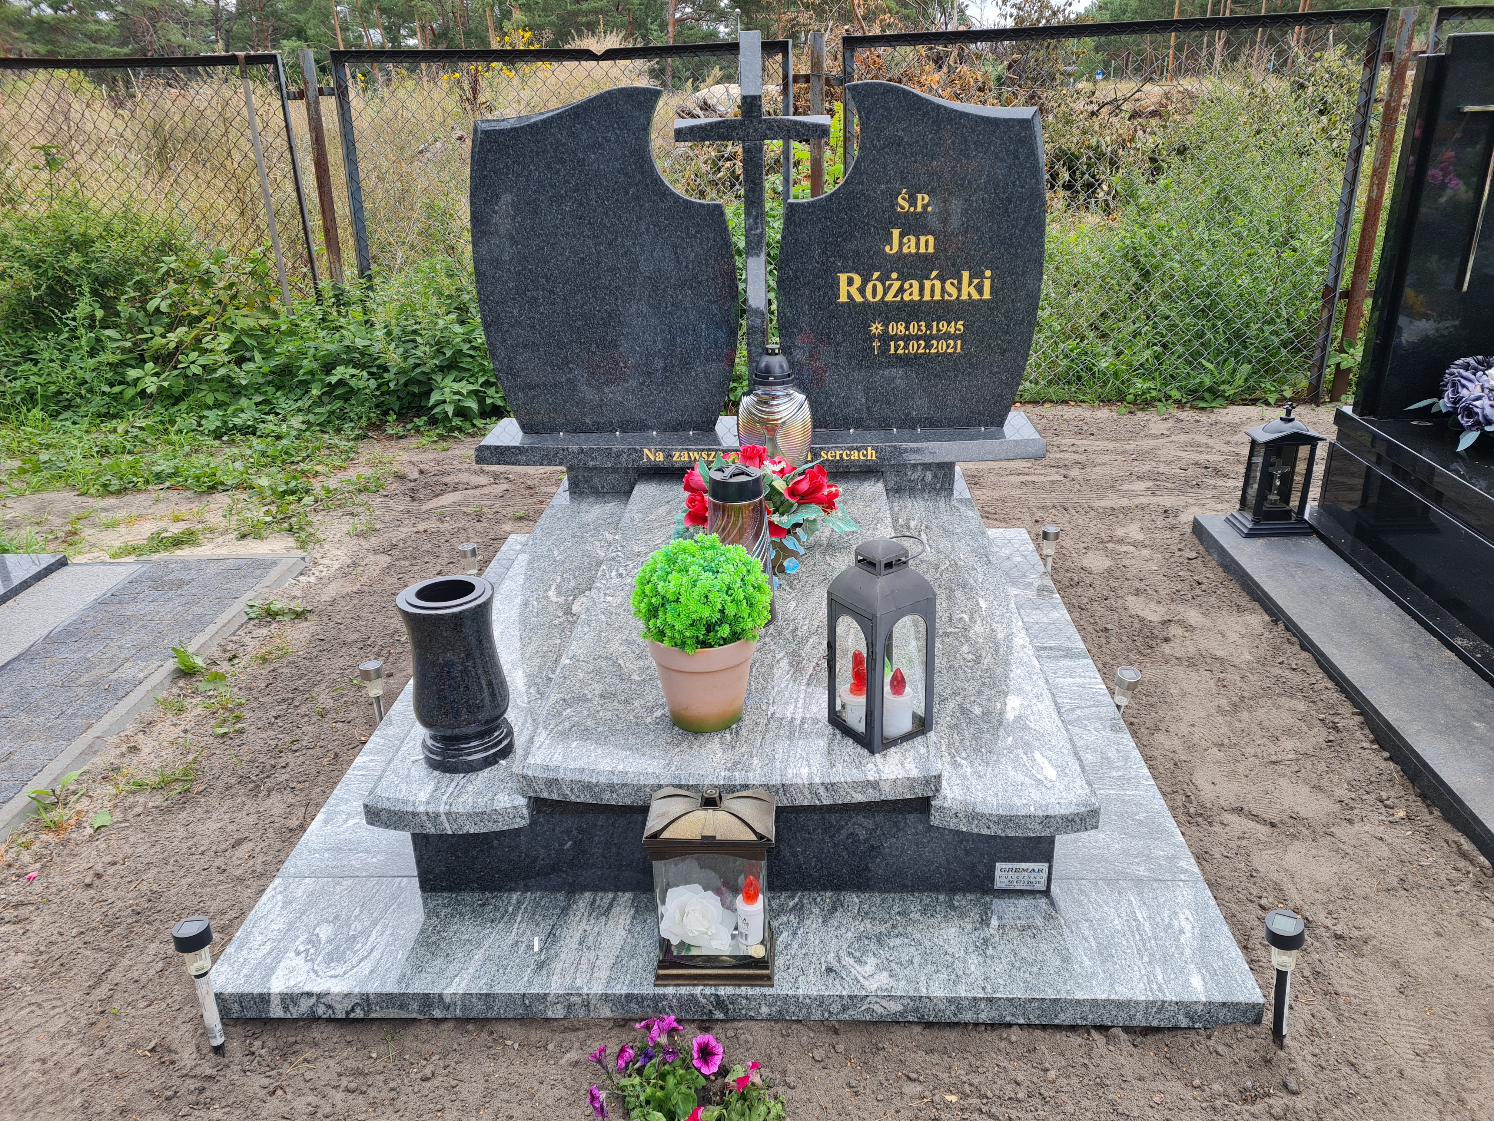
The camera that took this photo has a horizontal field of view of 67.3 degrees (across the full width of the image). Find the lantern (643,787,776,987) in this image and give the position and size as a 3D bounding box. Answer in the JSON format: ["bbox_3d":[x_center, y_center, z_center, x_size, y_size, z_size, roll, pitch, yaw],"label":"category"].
[{"bbox_3d":[-0.054,0.550,1.925,0.215,0.335,0.138,-1,24,3],"label":"lantern"}]

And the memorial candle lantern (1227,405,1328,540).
[{"bbox_3d":[1.895,-0.330,4.001,0.242,0.460,0.175,-1,22,3],"label":"memorial candle lantern"}]

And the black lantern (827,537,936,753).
[{"bbox_3d":[0.263,0.148,2.203,0.151,0.407,0.151,-15,26,-30],"label":"black lantern"}]

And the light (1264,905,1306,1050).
[{"bbox_3d":[0.863,0.685,1.801,0.060,0.262,0.060,-7,26,6],"label":"light"}]

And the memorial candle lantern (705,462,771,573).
[{"bbox_3d":[-0.014,-0.043,2.712,0.160,0.377,0.160,-1,22,3],"label":"memorial candle lantern"}]

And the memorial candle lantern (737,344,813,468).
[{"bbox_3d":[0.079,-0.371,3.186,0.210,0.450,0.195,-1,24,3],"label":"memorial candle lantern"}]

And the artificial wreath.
[{"bbox_3d":[0.046,-0.146,2.877,0.475,0.300,0.340,-1,24,3],"label":"artificial wreath"}]

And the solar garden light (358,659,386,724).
[{"bbox_3d":[-1.008,0.366,3.065,0.065,0.194,0.065,-1,22,3],"label":"solar garden light"}]

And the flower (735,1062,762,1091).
[{"bbox_3d":[0.002,0.806,1.756,0.047,0.046,0.042,-3,24,-2],"label":"flower"}]

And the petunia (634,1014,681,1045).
[{"bbox_3d":[-0.152,0.796,1.907,0.077,0.048,0.053,-1,22,3],"label":"petunia"}]

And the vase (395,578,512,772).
[{"bbox_3d":[-0.588,0.234,2.289,0.189,0.361,0.189,-1,22,3],"label":"vase"}]

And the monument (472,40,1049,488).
[{"bbox_3d":[0.018,-0.758,3.002,1.552,1.174,0.271,-1,23,3],"label":"monument"}]

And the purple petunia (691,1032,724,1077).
[{"bbox_3d":[-0.062,0.784,1.783,0.053,0.064,0.042,-5,24,-6],"label":"purple petunia"}]

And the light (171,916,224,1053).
[{"bbox_3d":[-0.953,0.754,1.973,0.064,0.286,0.064,1,22,3],"label":"light"}]

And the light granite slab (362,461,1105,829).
[{"bbox_3d":[0.005,0.076,3.081,1.426,0.141,2.079,-1,22,3],"label":"light granite slab"}]

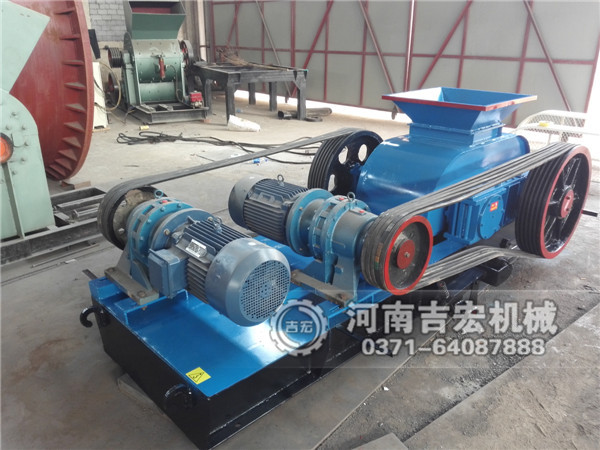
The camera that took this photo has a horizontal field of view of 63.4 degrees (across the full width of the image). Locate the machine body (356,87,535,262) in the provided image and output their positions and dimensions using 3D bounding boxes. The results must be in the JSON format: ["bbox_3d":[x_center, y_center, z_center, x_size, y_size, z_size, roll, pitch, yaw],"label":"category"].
[{"bbox_3d":[1.041,-0.457,3.273,1.302,0.770,0.875,-19,28,-40],"label":"machine body"}]

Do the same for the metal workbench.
[{"bbox_3d":[-1.129,-2.757,9.961,1.490,0.871,2.909,-9,23,-21],"label":"metal workbench"}]

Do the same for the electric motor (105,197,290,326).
[{"bbox_3d":[-0.473,0.139,2.139,0.448,0.398,0.966,-19,28,-40],"label":"electric motor"}]

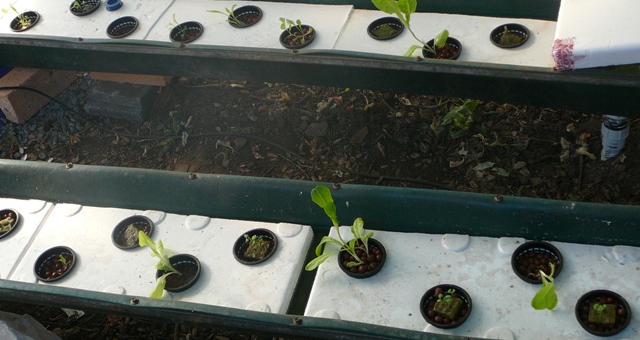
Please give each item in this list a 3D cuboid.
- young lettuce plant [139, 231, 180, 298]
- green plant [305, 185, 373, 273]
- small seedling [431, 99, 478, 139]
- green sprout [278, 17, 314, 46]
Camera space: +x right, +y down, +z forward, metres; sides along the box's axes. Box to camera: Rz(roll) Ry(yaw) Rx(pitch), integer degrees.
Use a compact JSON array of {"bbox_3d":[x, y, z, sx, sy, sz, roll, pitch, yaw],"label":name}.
[{"bbox_3d":[-0.256,0.149,1.387,0.066,0.083,0.090,-7,47,8],"label":"young lettuce plant"},{"bbox_3d":[0.025,0.088,1.344,0.110,0.112,0.100,-7,47,8],"label":"green plant"},{"bbox_3d":[0.293,-0.120,1.903,0.103,0.060,0.090,-7,47,8],"label":"small seedling"},{"bbox_3d":[-0.046,-0.282,1.769,0.065,0.050,0.050,-7,47,8],"label":"green sprout"}]

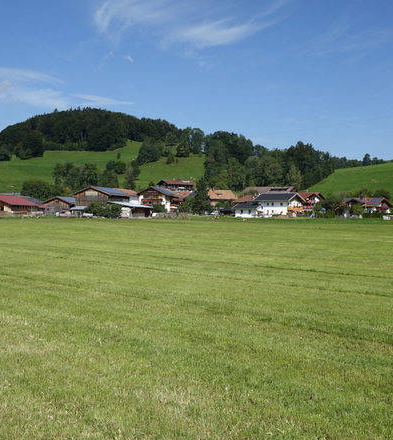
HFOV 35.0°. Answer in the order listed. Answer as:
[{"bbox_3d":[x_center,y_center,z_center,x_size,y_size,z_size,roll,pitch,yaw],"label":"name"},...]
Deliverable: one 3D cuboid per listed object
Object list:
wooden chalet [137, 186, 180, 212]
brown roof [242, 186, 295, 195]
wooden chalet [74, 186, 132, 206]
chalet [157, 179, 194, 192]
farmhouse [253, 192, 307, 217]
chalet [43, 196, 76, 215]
[{"bbox_3d":[-13.910,-7.340,232.000,11.500,10.230,15.680,0,1,16],"label":"wooden chalet"},{"bbox_3d":[31.750,-12.590,270.000,20.530,3.550,13.930,0,1,29],"label":"brown roof"},{"bbox_3d":[-34.620,-7.160,232.000,14.150,10.600,20.840,0,1,14],"label":"wooden chalet"},{"bbox_3d":[-10.420,-16.400,325.000,16.770,8.870,11.480,0,1,-34],"label":"chalet"},{"bbox_3d":[30.730,-5.470,232.000,9.680,9.070,17.420,-1,1,-42],"label":"farmhouse"},{"bbox_3d":[-47.700,-5.100,225.000,10.840,6.600,12.000,0,1,11],"label":"chalet"}]

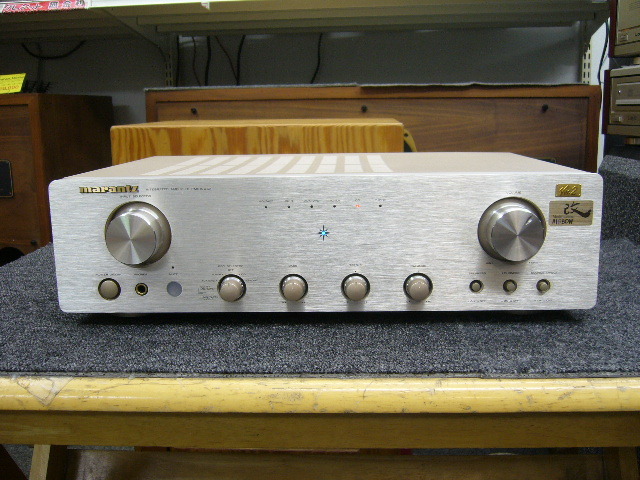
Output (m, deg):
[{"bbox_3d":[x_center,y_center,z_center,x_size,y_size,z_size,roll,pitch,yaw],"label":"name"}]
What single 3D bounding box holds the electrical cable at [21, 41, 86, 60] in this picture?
[{"bbox_3d":[-0.764,-0.544,1.856,0.185,0.055,0.015,0,11,3],"label":"electrical cable"}]

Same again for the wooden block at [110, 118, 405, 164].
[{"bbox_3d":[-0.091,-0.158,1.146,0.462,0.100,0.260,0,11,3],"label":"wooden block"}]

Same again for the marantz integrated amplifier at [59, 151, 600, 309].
[{"bbox_3d":[0.008,-0.023,0.654,0.440,0.111,0.308,0,11,3],"label":"marantz integrated amplifier"}]

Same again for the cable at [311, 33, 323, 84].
[{"bbox_3d":[-0.010,-0.513,1.830,0.030,0.140,0.012,0,11,3],"label":"cable"}]

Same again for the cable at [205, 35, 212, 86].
[{"bbox_3d":[-0.318,-0.509,1.844,0.019,0.138,0.011,0,11,3],"label":"cable"}]

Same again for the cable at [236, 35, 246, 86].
[{"bbox_3d":[-0.223,-0.510,1.840,0.024,0.140,0.011,0,11,3],"label":"cable"}]

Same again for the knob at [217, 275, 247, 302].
[{"bbox_3d":[-0.071,0.040,0.524,0.021,0.021,0.015,0,11,3],"label":"knob"}]

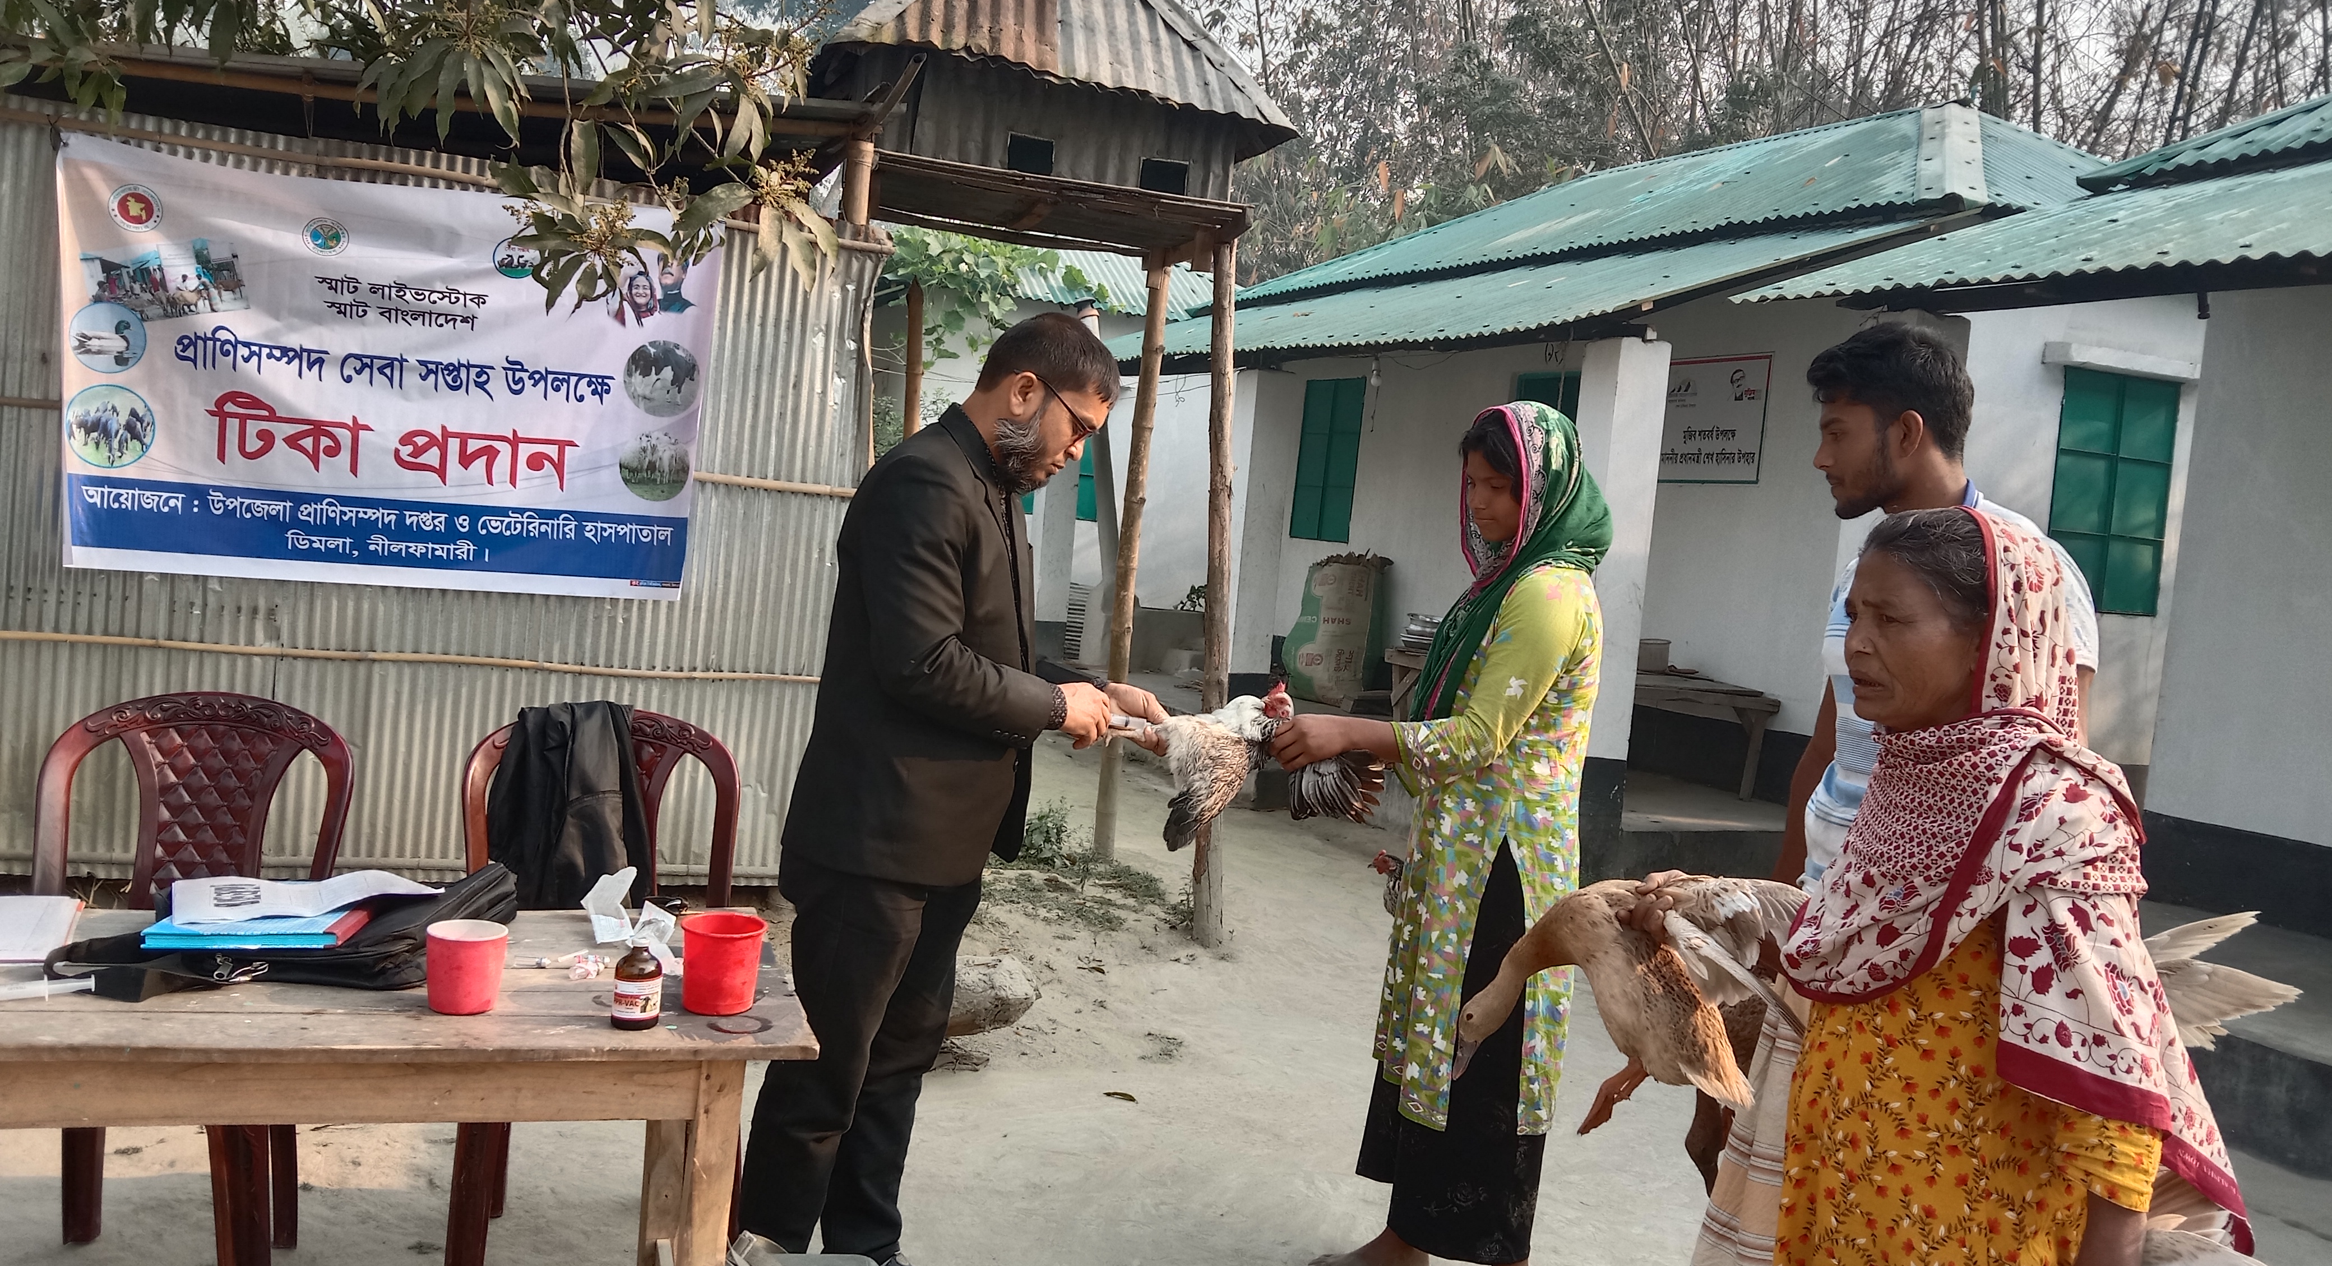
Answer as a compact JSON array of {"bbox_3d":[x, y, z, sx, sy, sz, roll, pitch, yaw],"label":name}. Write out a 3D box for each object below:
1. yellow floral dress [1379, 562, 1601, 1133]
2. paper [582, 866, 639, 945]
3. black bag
[{"bbox_3d":[0.582,0.324,3.021,0.340,0.965,0.400,4,3,-13],"label":"yellow floral dress"},{"bbox_3d":[-0.686,0.336,2.163,0.075,0.095,0.050,4,3,-15],"label":"paper"},{"bbox_3d":[-0.979,0.317,1.984,0.440,0.100,0.370,4,3,-16],"label":"black bag"}]

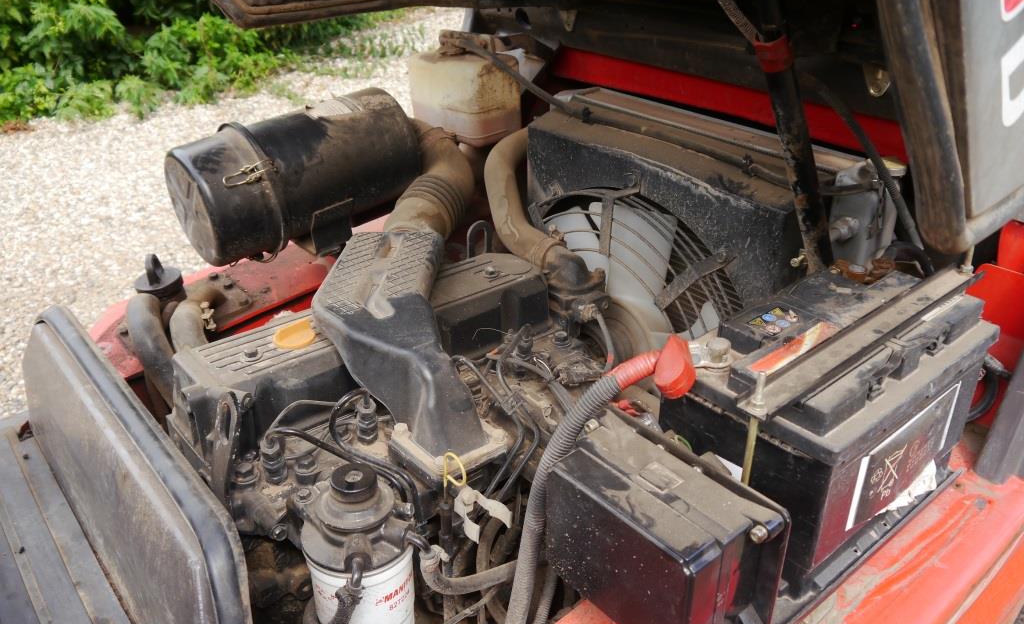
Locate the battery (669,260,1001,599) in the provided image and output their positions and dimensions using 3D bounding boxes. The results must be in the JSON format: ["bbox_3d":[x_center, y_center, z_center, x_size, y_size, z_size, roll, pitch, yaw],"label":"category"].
[{"bbox_3d":[0.299,0.090,0.798,0.282,0.177,0.175,-23,35,-34],"label":"battery"}]

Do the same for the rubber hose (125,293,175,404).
[{"bbox_3d":[-0.481,0.049,1.103,0.075,0.130,0.160,-23,35,-34],"label":"rubber hose"}]

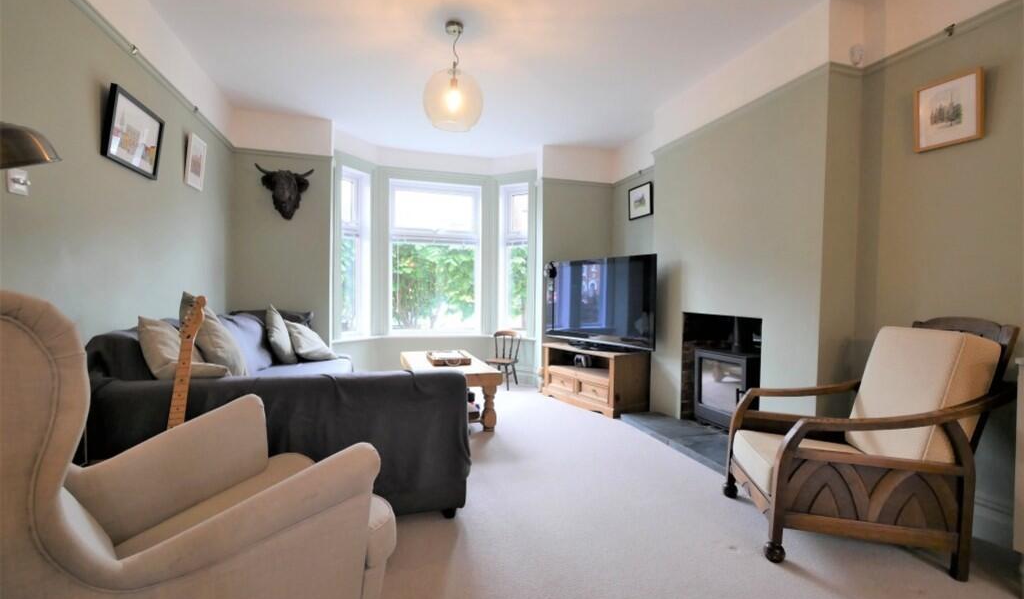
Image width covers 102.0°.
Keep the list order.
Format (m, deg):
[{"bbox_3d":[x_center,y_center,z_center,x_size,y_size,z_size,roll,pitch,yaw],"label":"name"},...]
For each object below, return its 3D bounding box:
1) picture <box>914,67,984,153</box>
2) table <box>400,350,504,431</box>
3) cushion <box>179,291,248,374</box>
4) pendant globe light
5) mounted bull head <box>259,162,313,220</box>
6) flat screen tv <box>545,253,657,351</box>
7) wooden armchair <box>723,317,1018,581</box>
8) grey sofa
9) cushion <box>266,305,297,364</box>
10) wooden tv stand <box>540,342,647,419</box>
[{"bbox_3d":[1.933,-0.823,1.833,0.029,0.291,0.223,0,1,-18],"label":"picture"},{"bbox_3d":[-0.581,0.745,3.528,0.620,0.437,1.257,0,1,-18],"label":"table"},{"bbox_3d":[-1.469,0.198,2.045,0.149,0.464,0.443,-29,12,-20],"label":"cushion"},{"bbox_3d":[-0.326,-1.251,2.325,0.335,0.612,0.335,0,1,-18],"label":"pendant globe light"},{"bbox_3d":[-1.882,-0.897,3.442,0.417,0.422,0.237,0,1,-18],"label":"mounted bull head"},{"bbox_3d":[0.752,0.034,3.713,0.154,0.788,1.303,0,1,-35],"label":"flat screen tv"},{"bbox_3d":[1.438,0.541,1.776,0.834,0.943,0.603,1,1,10],"label":"wooden armchair"},{"bbox_3d":[-1.143,0.545,2.614,1.514,0.855,1.875,0,1,-14],"label":"grey sofa"},{"bbox_3d":[-1.596,0.246,2.869,0.134,0.422,0.412,-19,8,-19],"label":"cushion"},{"bbox_3d":[0.769,0.710,3.930,0.479,0.516,0.898,0,1,-36],"label":"wooden tv stand"}]

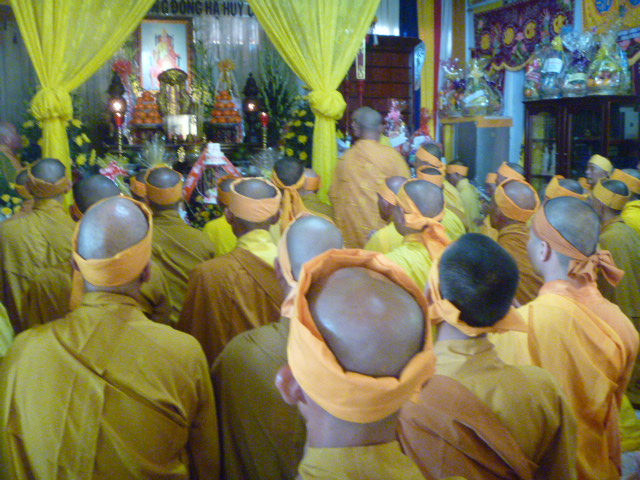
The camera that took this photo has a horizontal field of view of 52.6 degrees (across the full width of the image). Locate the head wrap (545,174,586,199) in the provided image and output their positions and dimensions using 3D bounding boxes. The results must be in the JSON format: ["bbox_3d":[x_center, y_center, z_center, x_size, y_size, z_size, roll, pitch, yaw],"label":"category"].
[{"bbox_3d":[1.197,-0.251,3.150,0.200,0.120,0.180,9,14,43],"label":"head wrap"}]

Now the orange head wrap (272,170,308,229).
[{"bbox_3d":[-0.162,-0.208,3.330,0.185,0.320,0.200,-1,9,-5],"label":"orange head wrap"}]

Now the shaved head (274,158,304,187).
[{"bbox_3d":[-0.158,-0.329,3.350,0.160,0.200,0.195,-1,9,-5],"label":"shaved head"}]

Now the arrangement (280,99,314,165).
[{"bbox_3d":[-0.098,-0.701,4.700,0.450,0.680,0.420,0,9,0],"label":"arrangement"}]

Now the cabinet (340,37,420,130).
[{"bbox_3d":[0.466,-0.613,5.683,0.750,2.180,0.450,-2,9,-10],"label":"cabinet"}]

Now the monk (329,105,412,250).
[{"bbox_3d":[0.272,0.026,3.735,0.460,1.560,0.360,-3,9,-18],"label":"monk"}]

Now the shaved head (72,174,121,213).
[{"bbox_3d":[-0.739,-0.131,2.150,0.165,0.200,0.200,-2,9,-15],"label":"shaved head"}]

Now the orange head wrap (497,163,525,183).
[{"bbox_3d":[1.272,-0.442,4.300,0.180,0.100,0.200,-5,22,-32],"label":"orange head wrap"}]

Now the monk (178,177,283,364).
[{"bbox_3d":[-0.223,0.427,2.236,0.500,1.220,0.500,-1,9,-8],"label":"monk"}]

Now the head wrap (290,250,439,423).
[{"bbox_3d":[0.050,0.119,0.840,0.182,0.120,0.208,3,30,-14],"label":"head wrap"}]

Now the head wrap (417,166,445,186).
[{"bbox_3d":[0.692,-0.391,4.050,0.178,0.100,0.200,-1,21,-8],"label":"head wrap"}]

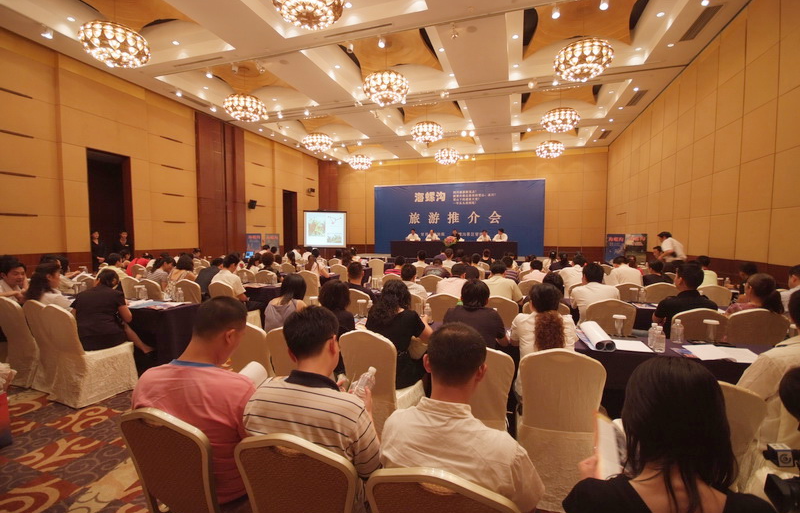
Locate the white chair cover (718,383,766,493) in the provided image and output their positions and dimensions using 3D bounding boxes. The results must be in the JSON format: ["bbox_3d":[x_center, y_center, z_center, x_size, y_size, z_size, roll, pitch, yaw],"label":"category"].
[{"bbox_3d":[1.374,0.991,1.726,0.455,0.933,0.540,1,3,6],"label":"white chair cover"}]

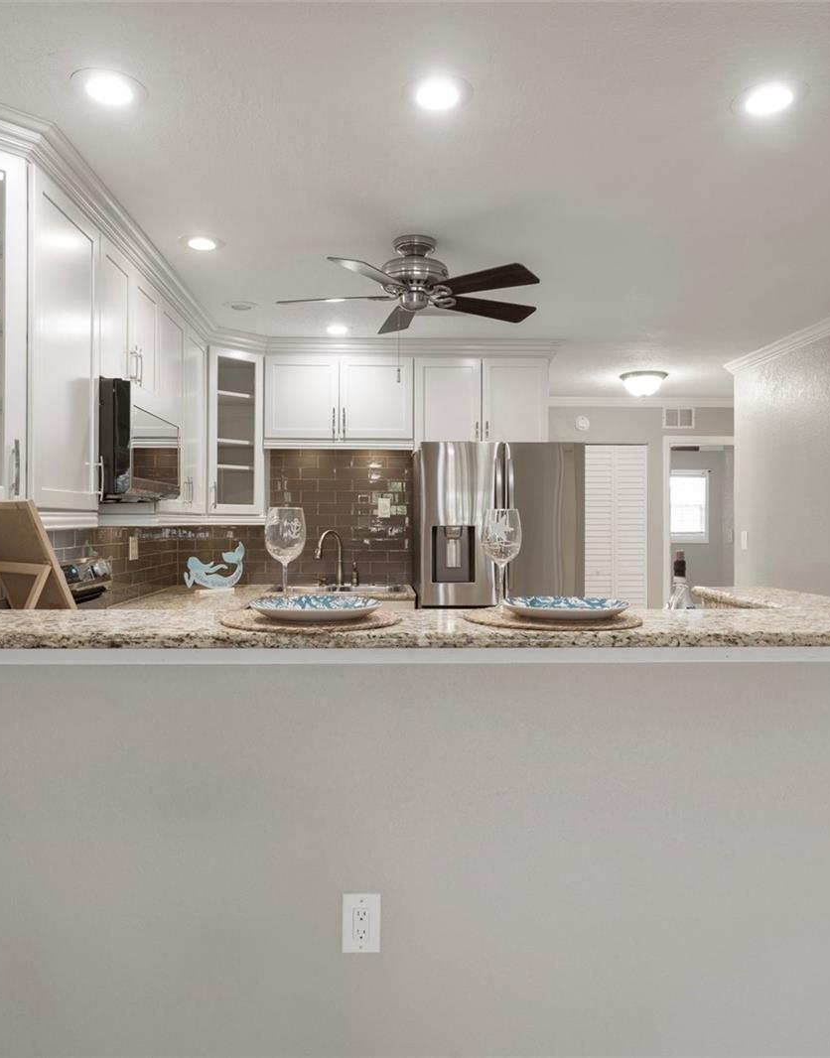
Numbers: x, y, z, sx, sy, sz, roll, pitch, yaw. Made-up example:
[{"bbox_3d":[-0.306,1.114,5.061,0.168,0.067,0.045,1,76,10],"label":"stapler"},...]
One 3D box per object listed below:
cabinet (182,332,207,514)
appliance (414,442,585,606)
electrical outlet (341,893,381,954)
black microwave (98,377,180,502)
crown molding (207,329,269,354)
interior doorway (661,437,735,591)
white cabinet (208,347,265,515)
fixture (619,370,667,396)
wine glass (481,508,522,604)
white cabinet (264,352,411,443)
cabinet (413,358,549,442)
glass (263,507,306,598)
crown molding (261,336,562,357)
[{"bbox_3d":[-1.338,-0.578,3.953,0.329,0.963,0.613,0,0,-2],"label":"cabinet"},{"bbox_3d":[0.470,0.412,4.510,0.913,1.780,0.794,0,0,-2],"label":"appliance"},{"bbox_3d":[-0.113,0.837,1.585,0.079,0.124,0.009,0,0,-2],"label":"electrical outlet"},{"bbox_3d":[-1.273,-0.317,3.065,0.435,0.435,0.750,0,1,-3],"label":"black microwave"},{"bbox_3d":[-1.022,-1.105,4.376,0.390,0.098,0.080,0,0,-45],"label":"crown molding"},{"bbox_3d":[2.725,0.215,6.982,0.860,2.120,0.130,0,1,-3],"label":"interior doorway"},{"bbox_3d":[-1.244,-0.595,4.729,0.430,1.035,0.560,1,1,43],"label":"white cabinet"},{"bbox_3d":[1.711,-1.065,5.604,0.350,0.174,0.350,0,0,-2],"label":"fixture"},{"bbox_3d":[0.190,0.069,1.640,0.090,0.226,0.090,0,1,-3],"label":"wine glass"},{"bbox_3d":[-0.466,-0.785,4.724,0.895,0.529,0.372,0,0,-2],"label":"white cabinet"},{"bbox_3d":[0.413,-0.801,4.949,0.876,0.600,0.330,0,1,-3],"label":"cabinet"},{"bbox_3d":[-0.282,0.068,1.638,0.090,0.226,0.090,0,1,-3],"label":"glass"},{"bbox_3d":[-0.010,-1.102,4.547,1.819,0.100,0.065,0,0,-2],"label":"crown molding"}]

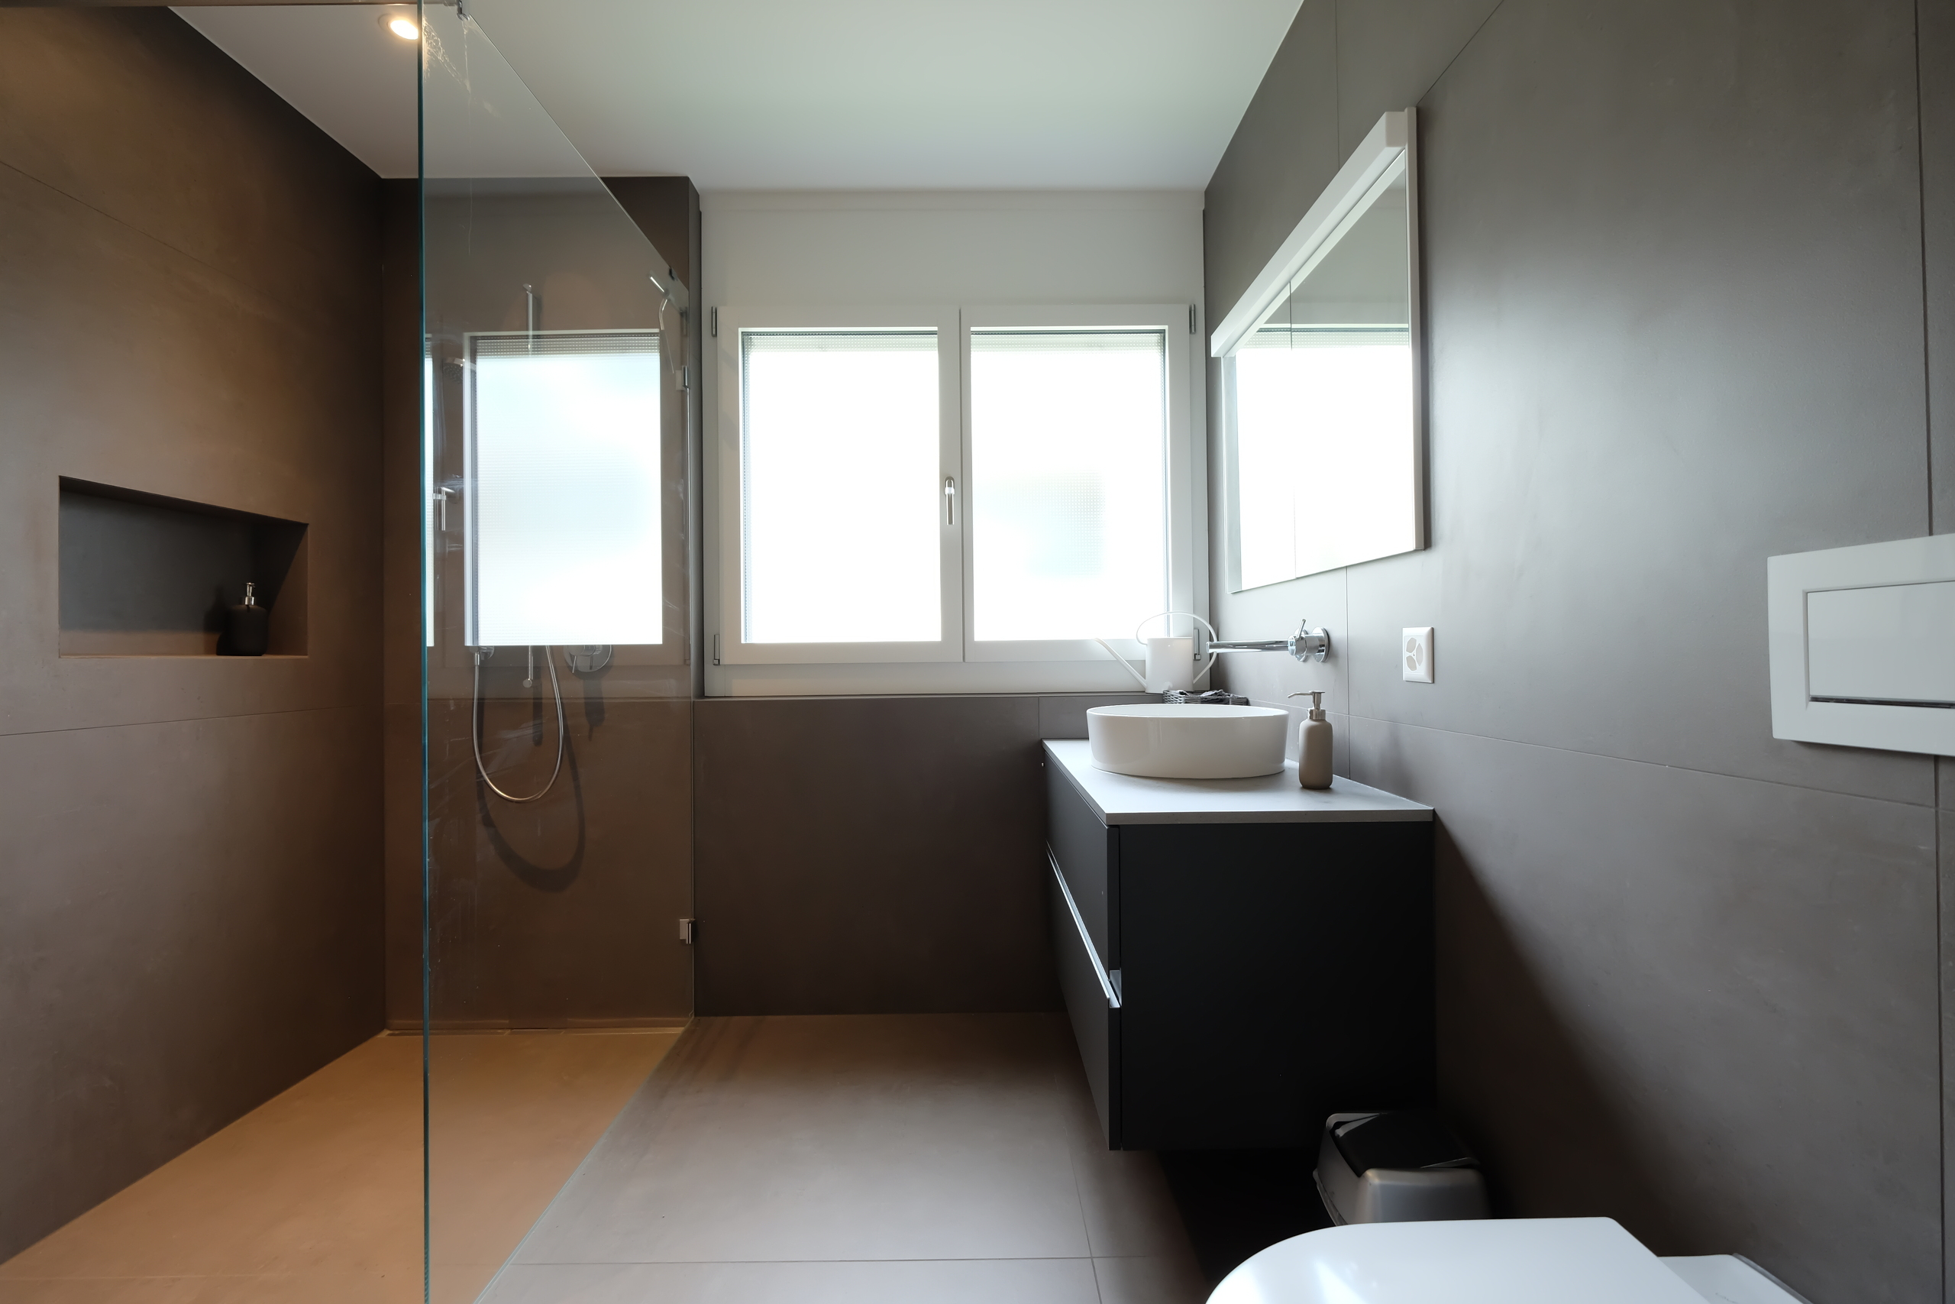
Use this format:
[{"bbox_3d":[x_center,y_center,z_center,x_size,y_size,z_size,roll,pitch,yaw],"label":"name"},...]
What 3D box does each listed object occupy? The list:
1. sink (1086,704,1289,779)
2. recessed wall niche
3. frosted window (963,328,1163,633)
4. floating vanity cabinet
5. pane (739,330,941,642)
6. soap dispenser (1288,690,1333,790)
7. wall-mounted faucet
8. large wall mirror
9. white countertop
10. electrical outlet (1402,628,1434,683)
[{"bbox_3d":[0.471,0.195,1.841,0.441,0.124,0.441,-1,0,-1],"label":"sink"},{"bbox_3d":[-1.783,-0.157,1.802,0.142,0.338,0.570,-1,0,-1],"label":"recessed wall niche"},{"bbox_3d":[0.283,-0.516,2.498,0.609,0.960,0.040,-1,0,-1],"label":"frosted window"},{"bbox_3d":[0.461,0.532,1.846,0.520,0.511,1.108,-1,0,-1],"label":"floating vanity cabinet"},{"bbox_3d":[-0.418,-0.509,2.489,0.611,0.961,0.040,-1,0,-1],"label":"pane"},{"bbox_3d":[0.621,0.163,1.517,0.090,0.180,0.064,-1,0,-1],"label":"soap dispenser"},{"bbox_3d":[0.613,-0.021,1.754,0.207,0.094,0.173,-1,0,-1],"label":"wall-mounted faucet"},{"bbox_3d":[0.681,-0.515,1.762,0.050,0.714,0.910,-1,0,-1],"label":"large wall mirror"},{"bbox_3d":[0.457,0.267,1.847,0.522,0.019,1.110,-1,0,-1],"label":"white countertop"},{"bbox_3d":[0.716,0.006,1.325,0.011,0.087,0.085,-1,0,-1],"label":"electrical outlet"}]

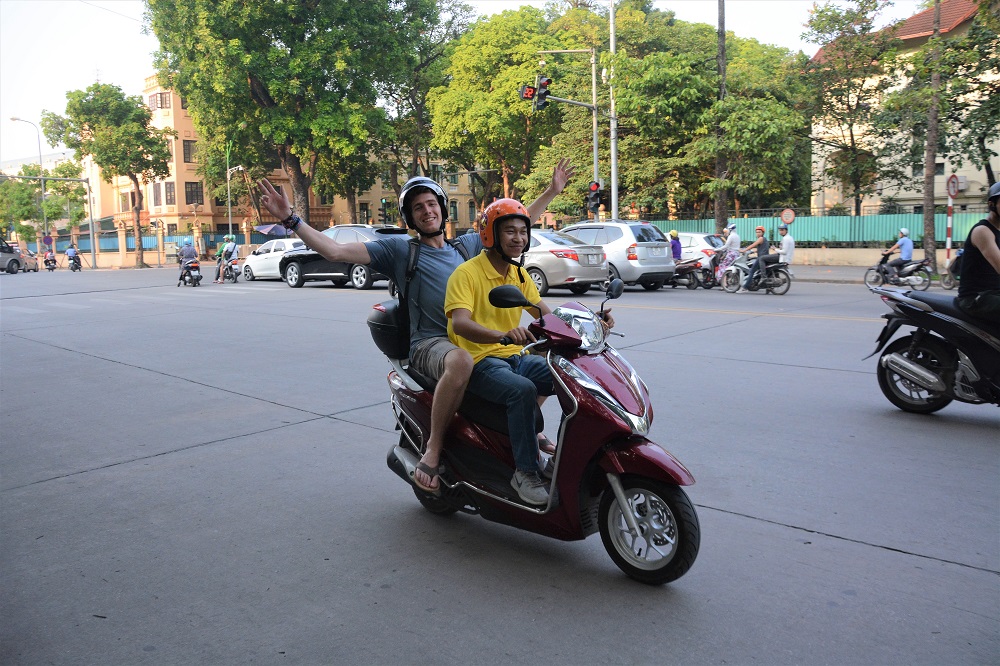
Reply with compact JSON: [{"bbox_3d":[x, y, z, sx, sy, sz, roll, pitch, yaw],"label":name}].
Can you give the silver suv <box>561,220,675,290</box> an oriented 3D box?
[{"bbox_3d":[2.286,-1.991,19.414,1.800,1.660,4.500,-8,11,-44],"label":"silver suv"}]

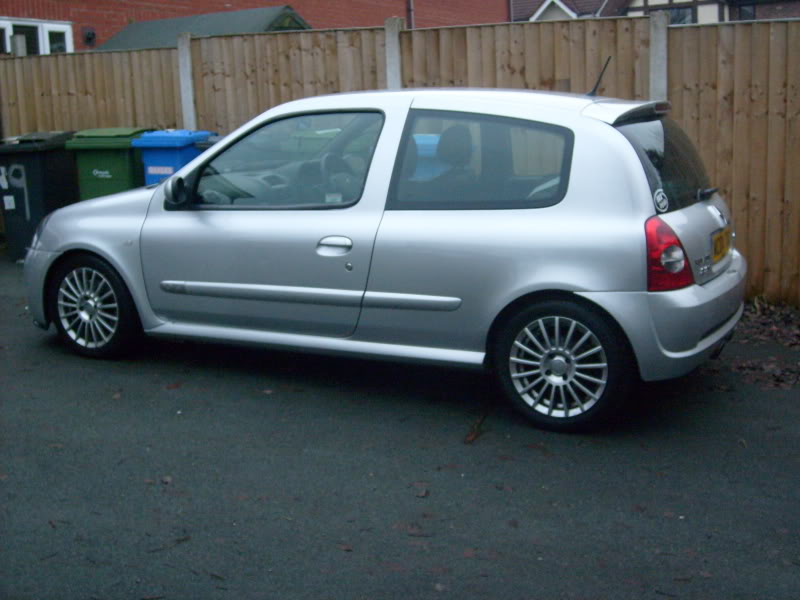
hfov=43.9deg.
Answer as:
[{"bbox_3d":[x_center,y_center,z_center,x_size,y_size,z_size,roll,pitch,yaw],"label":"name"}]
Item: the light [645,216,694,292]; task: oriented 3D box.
[{"bbox_3d":[1.045,-0.180,3.852,0.170,0.280,0.210,6,12,26],"label":"light"}]

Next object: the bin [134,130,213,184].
[{"bbox_3d":[-1.925,-0.925,8.620,0.510,1.060,0.600,2,11,18],"label":"bin"}]

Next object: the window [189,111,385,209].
[{"bbox_3d":[-0.524,-0.631,4.522,0.971,0.420,0.060,3,-8,27],"label":"window"}]

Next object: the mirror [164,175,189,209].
[{"bbox_3d":[-1.027,-0.504,4.595,0.090,0.145,0.180,4,11,18],"label":"mirror"}]

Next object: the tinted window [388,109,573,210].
[{"bbox_3d":[0.326,-0.583,4.115,0.773,0.447,0.050,4,-8,24],"label":"tinted window"}]

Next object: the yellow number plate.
[{"bbox_3d":[1.423,-0.249,4.387,0.020,0.113,0.520,2,10,26],"label":"yellow number plate"}]

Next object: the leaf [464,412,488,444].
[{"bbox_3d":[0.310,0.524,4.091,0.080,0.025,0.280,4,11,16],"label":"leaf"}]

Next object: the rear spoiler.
[{"bbox_3d":[1.071,-0.839,4.452,0.240,0.110,1.130,6,12,26],"label":"rear spoiler"}]

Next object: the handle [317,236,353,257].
[{"bbox_3d":[-0.285,-0.233,4.332,0.183,0.090,0.050,6,12,26],"label":"handle"}]

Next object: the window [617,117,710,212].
[{"bbox_3d":[1.221,-0.622,4.418,0.090,0.420,1.190,-25,-2,28],"label":"window"}]

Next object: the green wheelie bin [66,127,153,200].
[{"bbox_3d":[-2.455,-0.930,8.600,0.555,1.070,0.680,-1,10,1],"label":"green wheelie bin"}]

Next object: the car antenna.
[{"bbox_3d":[0.906,-1.010,4.503,0.025,0.200,0.025,35,23,17],"label":"car antenna"}]

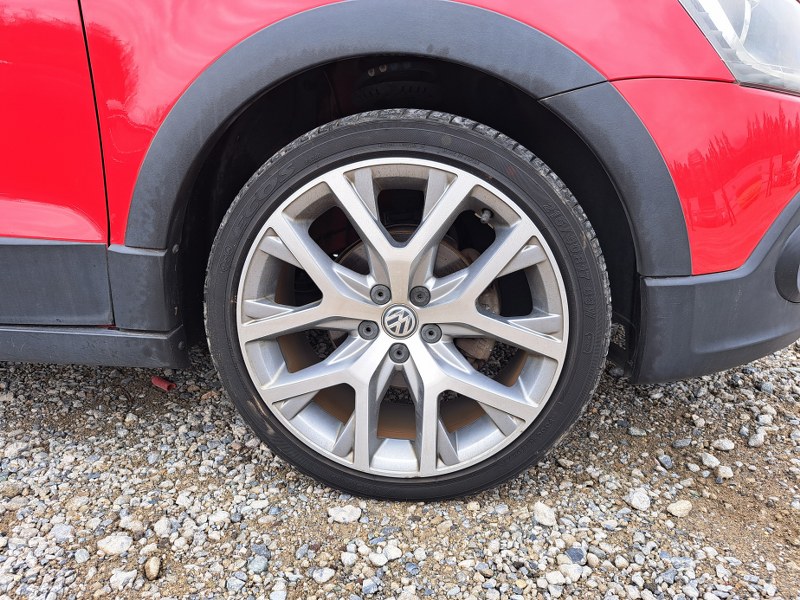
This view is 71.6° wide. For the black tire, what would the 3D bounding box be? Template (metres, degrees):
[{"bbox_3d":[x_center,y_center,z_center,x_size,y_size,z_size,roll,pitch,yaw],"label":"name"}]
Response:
[{"bbox_3d":[0.010,0.014,0.886,0.600,0.600,0.215,2,14,7],"label":"black tire"}]

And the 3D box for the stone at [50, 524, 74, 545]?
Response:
[{"bbox_3d":[-0.479,0.332,0.787,0.029,0.021,0.031,-3,15,-10],"label":"stone"}]

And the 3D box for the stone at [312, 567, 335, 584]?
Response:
[{"bbox_3d":[-0.097,0.352,0.707,0.029,0.017,0.022,-6,16,-21],"label":"stone"}]

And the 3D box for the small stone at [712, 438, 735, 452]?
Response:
[{"bbox_3d":[0.595,0.267,1.020,0.036,0.022,0.030,9,17,32],"label":"small stone"}]

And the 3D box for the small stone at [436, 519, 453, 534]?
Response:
[{"bbox_3d":[0.065,0.331,0.808,0.017,0.015,0.027,12,19,40],"label":"small stone"}]

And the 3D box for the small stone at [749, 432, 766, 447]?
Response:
[{"bbox_3d":[0.658,0.258,1.022,0.026,0.020,0.030,-5,16,-14],"label":"small stone"}]

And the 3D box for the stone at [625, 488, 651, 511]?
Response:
[{"bbox_3d":[0.367,0.308,0.856,0.037,0.027,0.044,7,16,25],"label":"stone"}]

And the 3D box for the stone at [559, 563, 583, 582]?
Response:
[{"bbox_3d":[0.222,0.352,0.718,0.027,0.018,0.028,9,17,31],"label":"stone"}]

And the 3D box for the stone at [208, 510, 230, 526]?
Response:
[{"bbox_3d":[-0.266,0.322,0.818,0.031,0.019,0.025,-9,17,-31],"label":"stone"}]

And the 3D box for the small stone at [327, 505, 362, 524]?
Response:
[{"bbox_3d":[-0.082,0.318,0.823,0.049,0.023,0.029,-1,15,0],"label":"small stone"}]

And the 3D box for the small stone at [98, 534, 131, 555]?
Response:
[{"bbox_3d":[-0.393,0.336,0.764,0.046,0.024,0.031,-3,15,-8],"label":"small stone"}]

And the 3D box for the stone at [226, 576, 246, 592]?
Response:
[{"bbox_3d":[-0.206,0.358,0.699,0.022,0.013,0.017,6,15,23],"label":"stone"}]

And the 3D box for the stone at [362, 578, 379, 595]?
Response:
[{"bbox_3d":[-0.037,0.359,0.695,0.020,0.014,0.022,-4,15,-16],"label":"stone"}]

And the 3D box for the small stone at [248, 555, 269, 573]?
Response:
[{"bbox_3d":[-0.186,0.349,0.732,0.027,0.017,0.024,-11,18,-37],"label":"small stone"}]

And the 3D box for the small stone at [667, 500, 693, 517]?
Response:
[{"bbox_3d":[0.427,0.318,0.845,0.042,0.022,0.026,-6,15,-23],"label":"small stone"}]

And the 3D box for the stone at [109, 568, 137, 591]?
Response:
[{"bbox_3d":[-0.349,0.354,0.701,0.032,0.021,0.029,-6,16,-19],"label":"stone"}]

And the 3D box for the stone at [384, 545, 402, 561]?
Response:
[{"bbox_3d":[-0.009,0.343,0.754,0.025,0.016,0.023,0,14,1],"label":"stone"}]

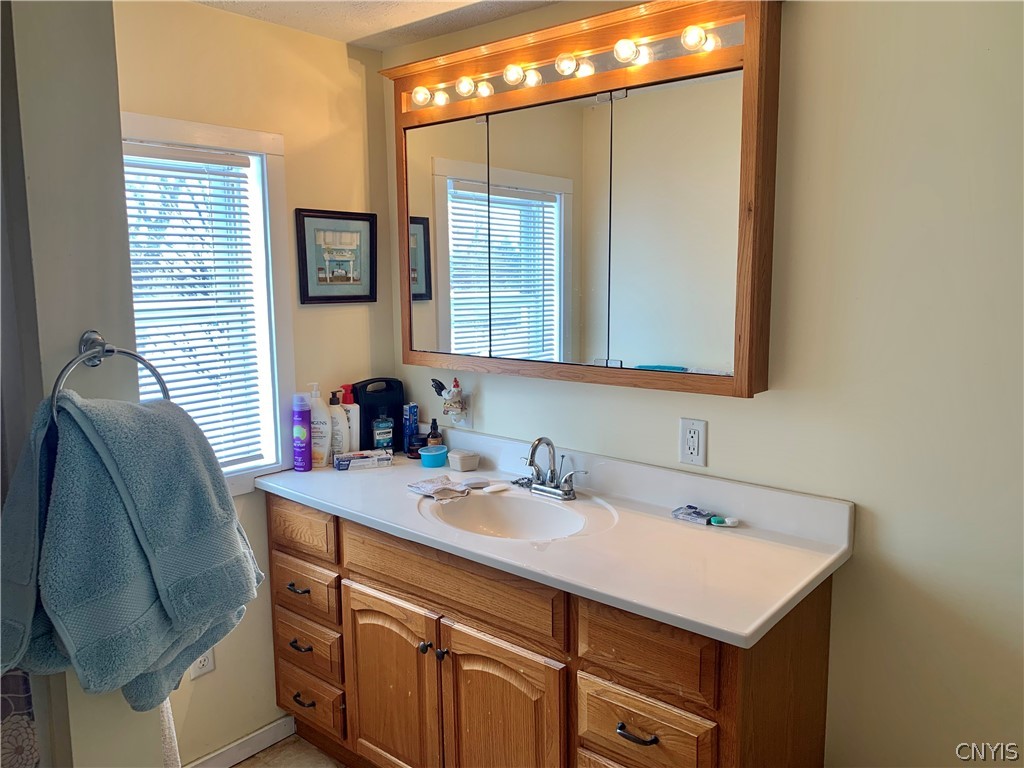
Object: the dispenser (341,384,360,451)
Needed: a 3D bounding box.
[{"bbox_3d":[-0.525,0.124,2.468,0.076,0.248,0.055,-2,9,-8],"label":"dispenser"}]

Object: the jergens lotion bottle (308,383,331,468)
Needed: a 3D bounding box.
[{"bbox_3d":[-0.599,0.127,2.349,0.090,0.260,0.060,-1,9,-5],"label":"jergens lotion bottle"}]

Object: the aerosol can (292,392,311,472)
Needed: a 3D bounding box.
[{"bbox_3d":[-0.630,0.144,2.317,0.055,0.238,0.055,-2,9,-8],"label":"aerosol can"}]

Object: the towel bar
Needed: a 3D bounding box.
[{"bbox_3d":[-0.510,0.017,0.964,0.068,0.168,0.148,7,11,40],"label":"towel bar"}]

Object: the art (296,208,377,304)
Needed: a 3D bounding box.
[{"bbox_3d":[-0.540,-0.398,2.414,0.020,0.286,0.303,7,11,40],"label":"art"}]

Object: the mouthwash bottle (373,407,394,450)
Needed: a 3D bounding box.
[{"bbox_3d":[-0.421,0.153,2.518,0.065,0.154,0.042,-3,9,-18],"label":"mouthwash bottle"}]

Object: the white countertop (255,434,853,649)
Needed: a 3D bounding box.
[{"bbox_3d":[-0.002,0.286,1.980,1.525,0.122,0.550,7,11,40],"label":"white countertop"}]

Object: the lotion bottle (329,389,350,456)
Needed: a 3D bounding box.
[{"bbox_3d":[-0.555,0.137,2.412,0.086,0.231,0.058,-1,9,-5],"label":"lotion bottle"}]

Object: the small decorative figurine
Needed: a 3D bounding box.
[{"bbox_3d":[-0.199,0.051,2.405,0.120,0.143,0.065,7,11,40],"label":"small decorative figurine"}]

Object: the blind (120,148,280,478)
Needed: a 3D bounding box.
[{"bbox_3d":[-0.946,-0.172,2.012,0.040,0.890,0.645,7,11,40],"label":"blind"}]

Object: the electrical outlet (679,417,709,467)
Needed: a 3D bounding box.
[{"bbox_3d":[0.454,0.145,1.919,0.072,0.116,0.010,7,11,40],"label":"electrical outlet"}]

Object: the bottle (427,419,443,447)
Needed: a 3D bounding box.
[{"bbox_3d":[-0.246,0.179,2.466,0.048,0.134,0.048,-2,9,-8],"label":"bottle"}]

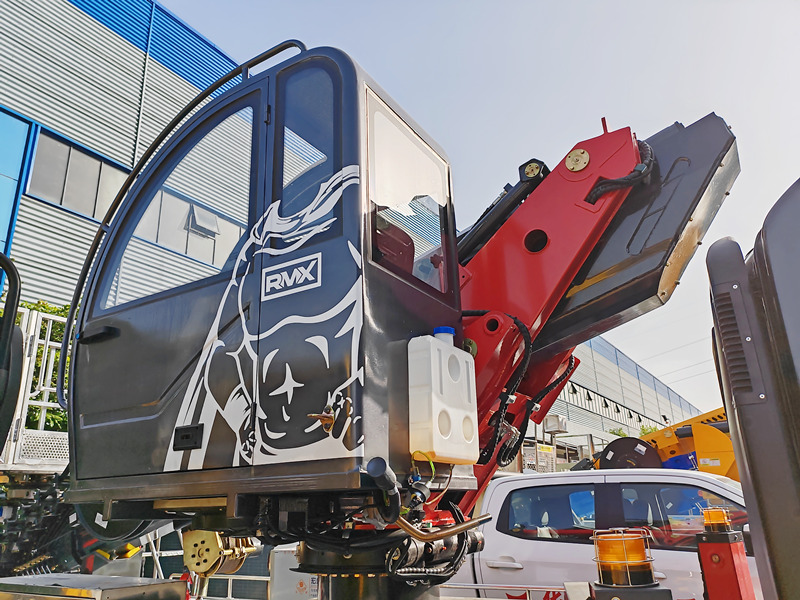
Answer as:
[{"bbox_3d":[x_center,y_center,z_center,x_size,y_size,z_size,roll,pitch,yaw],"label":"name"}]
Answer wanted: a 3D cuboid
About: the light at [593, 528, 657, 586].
[{"bbox_3d":[0.491,0.561,1.360,0.132,0.112,0.132,-13,-22,30],"label":"light"}]

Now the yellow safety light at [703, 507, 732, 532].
[{"bbox_3d":[1.501,1.040,2.950,0.132,0.112,0.132,-13,-22,30],"label":"yellow safety light"}]

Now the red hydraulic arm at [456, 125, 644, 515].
[{"bbox_3d":[0.545,0.032,3.080,0.620,1.950,0.420,31,3,36],"label":"red hydraulic arm"}]

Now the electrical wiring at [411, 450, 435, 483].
[{"bbox_3d":[0.077,0.568,2.130,0.060,0.110,0.080,-13,-22,30],"label":"electrical wiring"}]

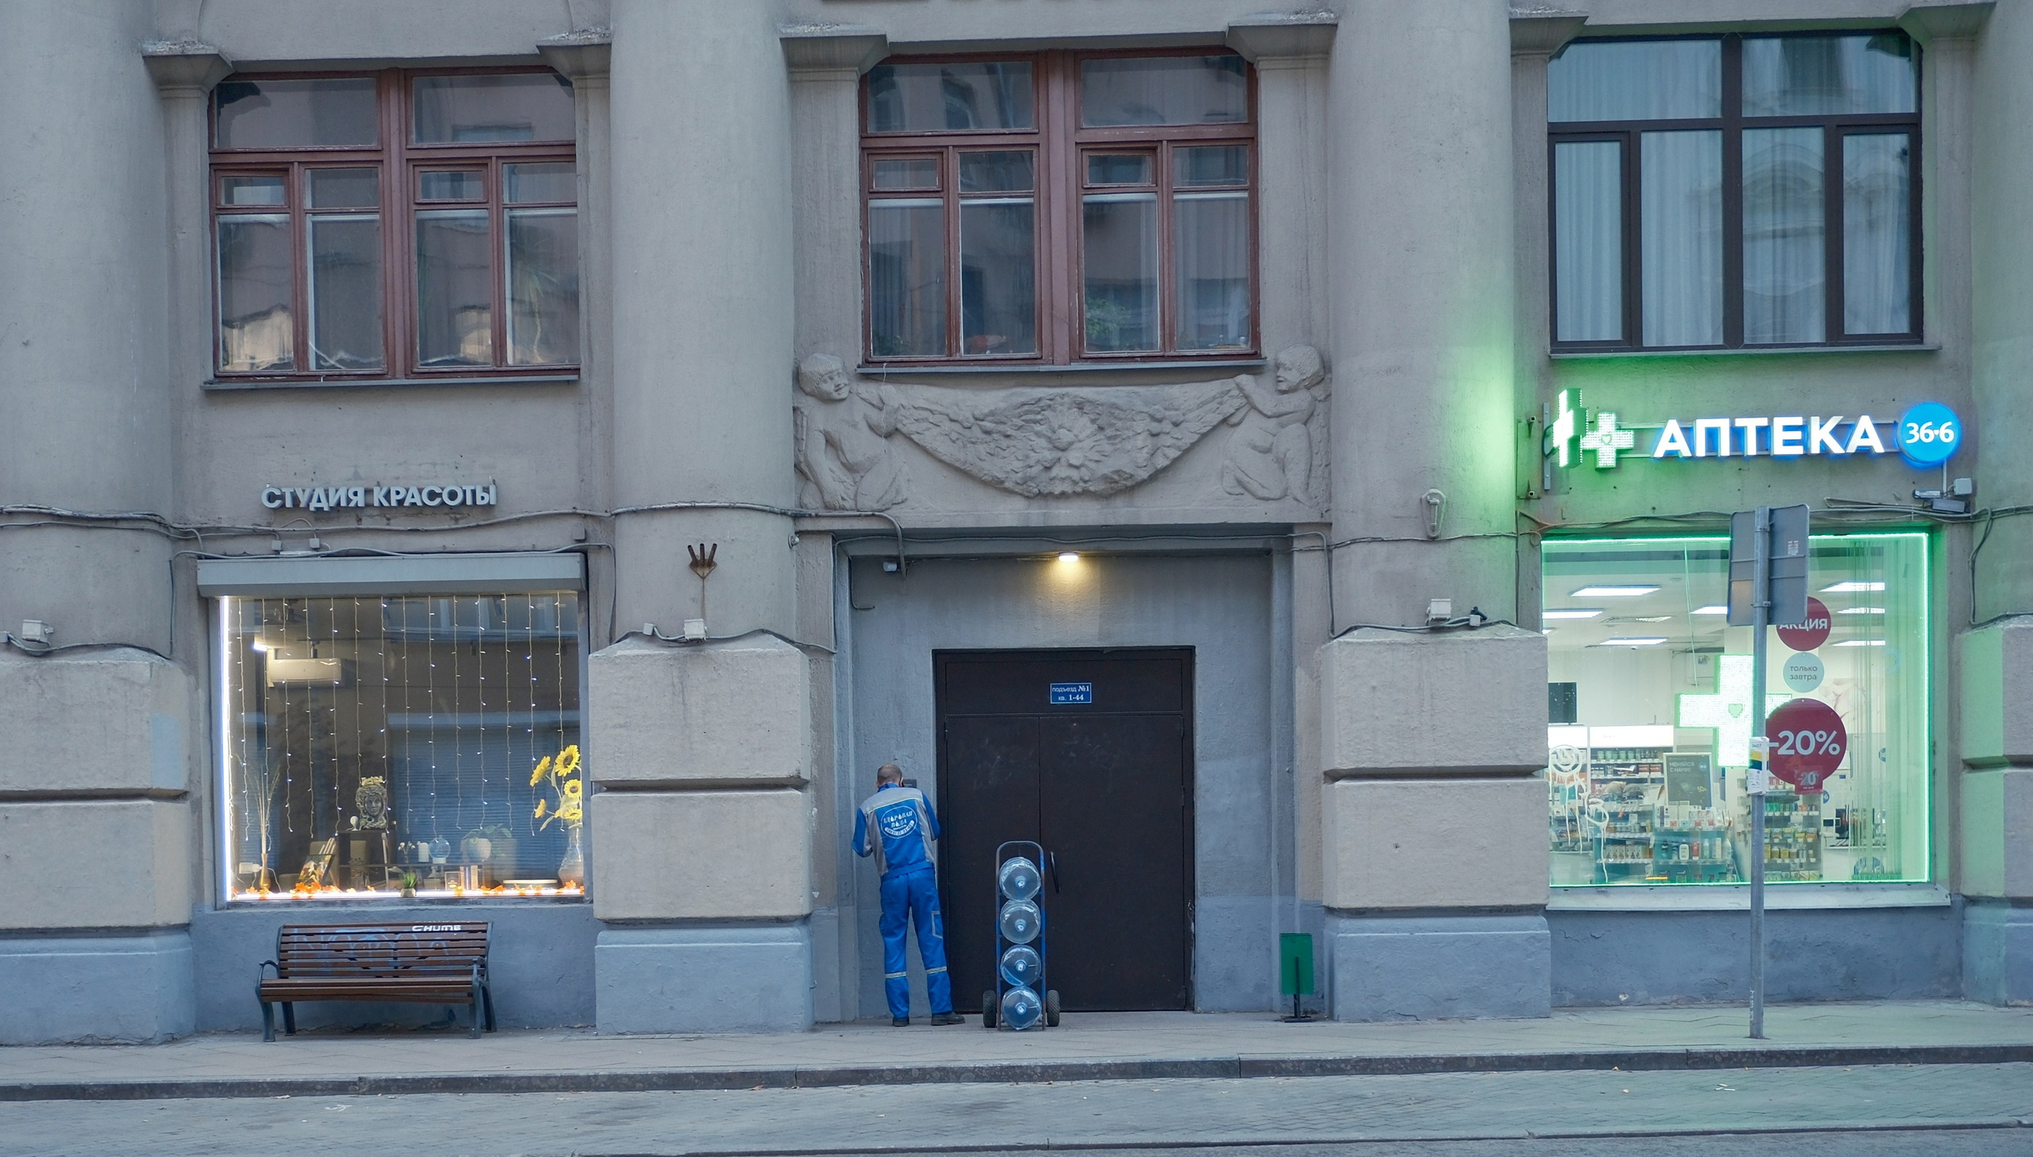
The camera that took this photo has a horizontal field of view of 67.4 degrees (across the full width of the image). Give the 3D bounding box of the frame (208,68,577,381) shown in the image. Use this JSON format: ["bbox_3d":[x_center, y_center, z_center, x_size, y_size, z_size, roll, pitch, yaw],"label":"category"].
[{"bbox_3d":[-4.397,-2.508,10.780,2.630,2.180,0.160,-1,0,1],"label":"frame"}]

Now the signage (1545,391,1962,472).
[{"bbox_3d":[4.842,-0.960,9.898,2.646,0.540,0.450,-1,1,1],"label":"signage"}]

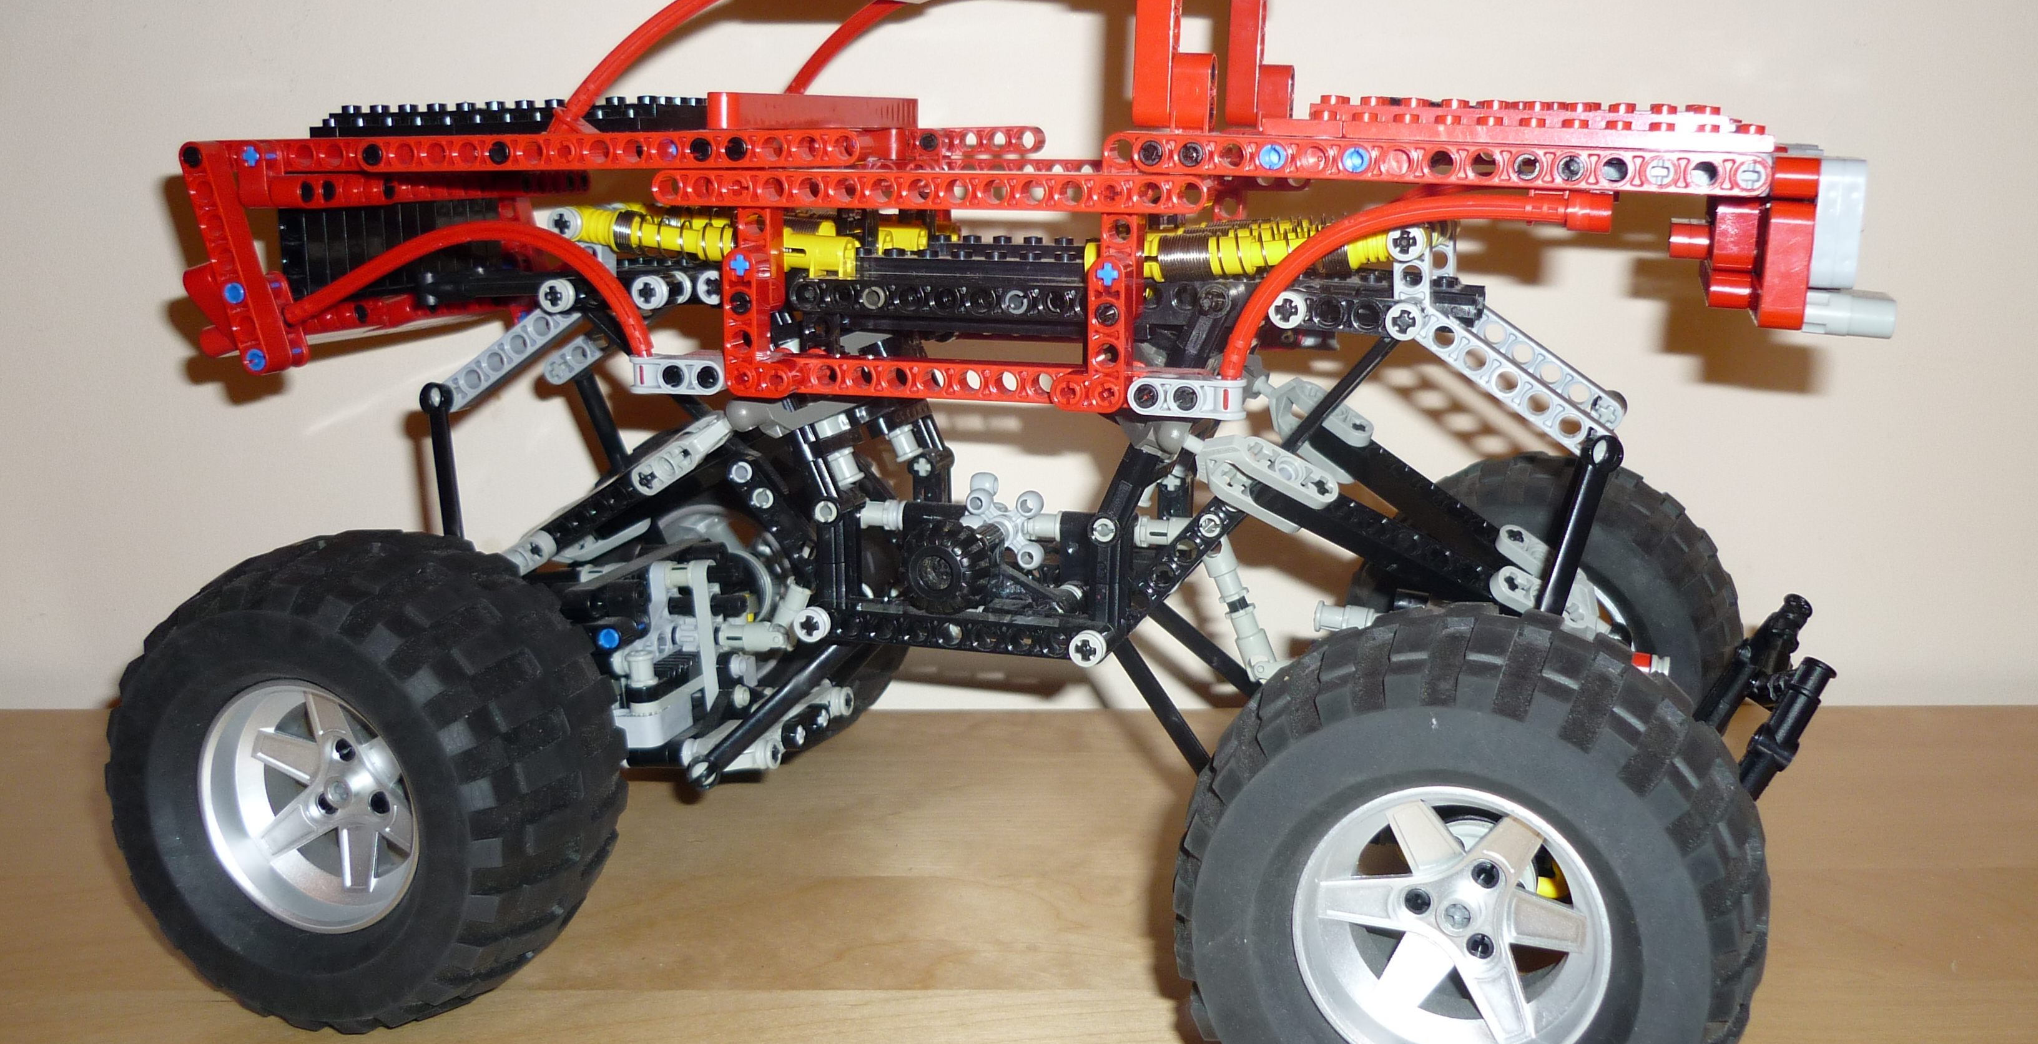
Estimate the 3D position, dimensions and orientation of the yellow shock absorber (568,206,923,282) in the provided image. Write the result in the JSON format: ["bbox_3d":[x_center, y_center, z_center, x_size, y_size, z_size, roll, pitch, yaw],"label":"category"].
[{"bbox_3d":[-0.072,-0.064,0.442,0.078,0.011,0.011,9,13,13],"label":"yellow shock absorber"}]

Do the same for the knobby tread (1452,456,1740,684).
[{"bbox_3d":[0.146,0.034,0.547,0.107,0.107,0.053,3,12,13],"label":"knobby tread"}]

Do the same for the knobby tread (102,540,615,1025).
[{"bbox_3d":[-0.143,0.056,0.430,0.107,0.107,0.053,4,12,20],"label":"knobby tread"}]

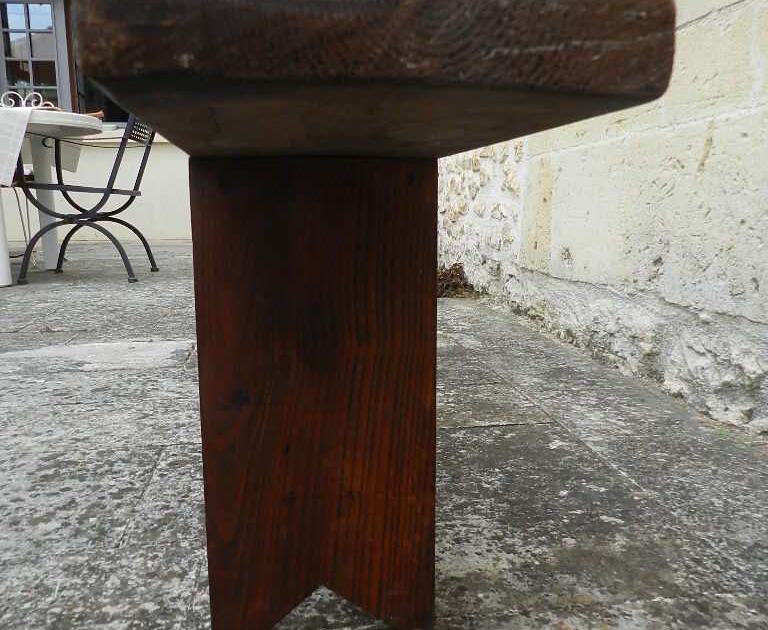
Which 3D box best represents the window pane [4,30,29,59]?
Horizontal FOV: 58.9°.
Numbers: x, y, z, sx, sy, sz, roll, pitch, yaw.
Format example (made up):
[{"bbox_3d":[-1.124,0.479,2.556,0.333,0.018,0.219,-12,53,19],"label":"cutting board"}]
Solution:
[{"bbox_3d":[-3.390,-2.485,6.273,0.220,0.235,0.030,-1,9,-5],"label":"window pane"}]

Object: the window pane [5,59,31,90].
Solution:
[{"bbox_3d":[-3.387,-2.235,6.313,0.220,0.235,0.030,-1,9,-5],"label":"window pane"}]

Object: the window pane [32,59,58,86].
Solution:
[{"bbox_3d":[-3.157,-2.244,6.332,0.220,0.235,0.030,-1,9,-5],"label":"window pane"}]

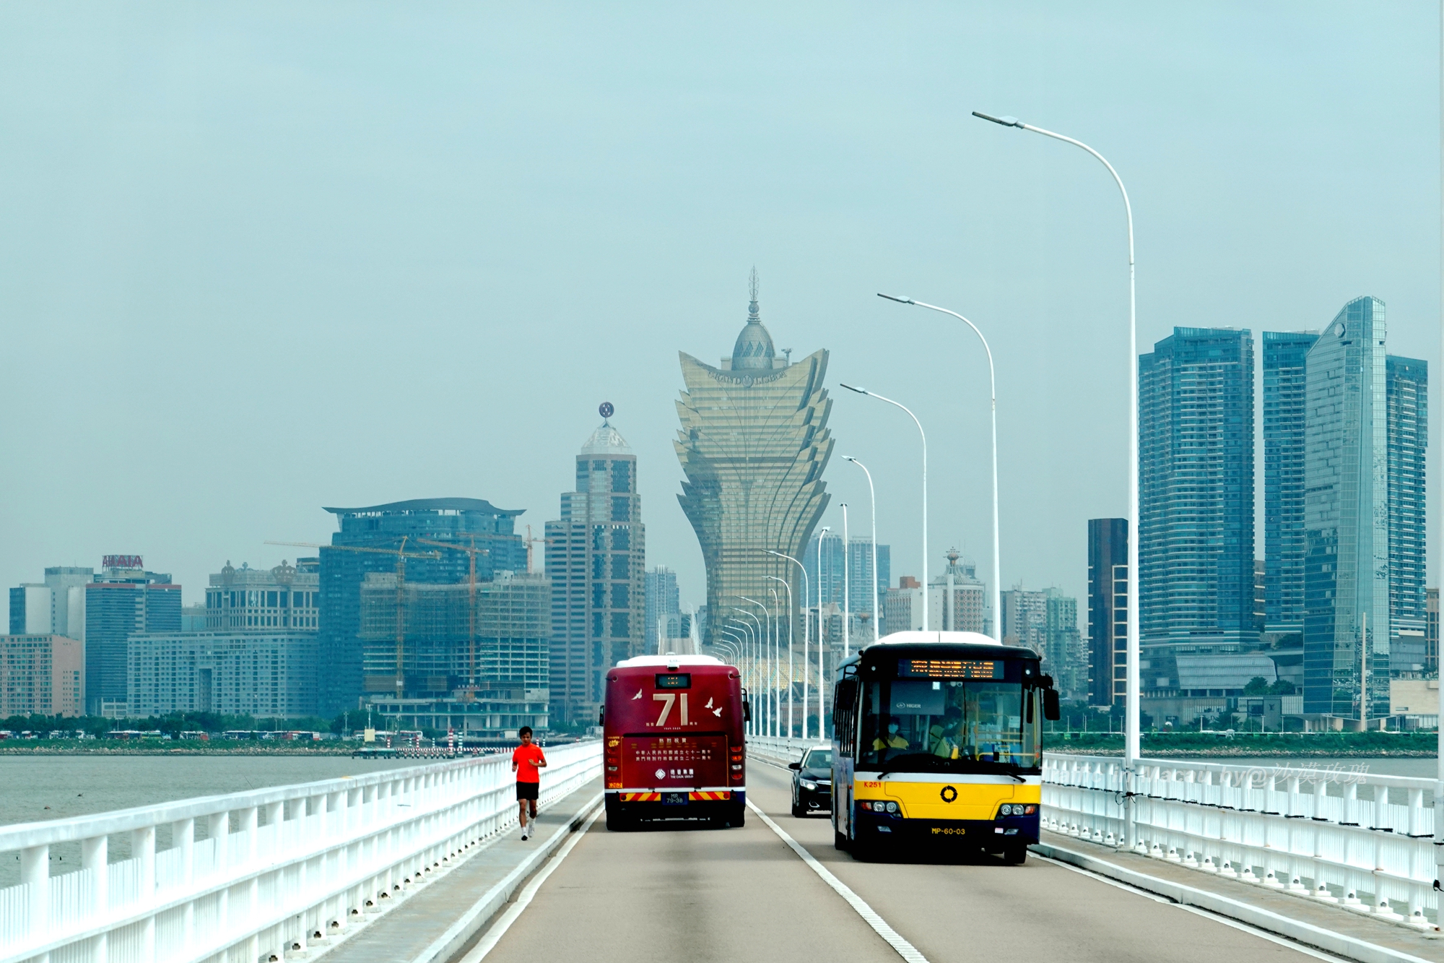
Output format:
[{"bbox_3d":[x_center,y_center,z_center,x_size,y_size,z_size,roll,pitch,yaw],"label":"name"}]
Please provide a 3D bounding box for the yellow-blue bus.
[{"bbox_3d":[2.980,3.830,67.800,2.500,3.250,10.500,0,-3,-1],"label":"yellow-blue bus"}]

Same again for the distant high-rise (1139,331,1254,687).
[{"bbox_3d":[207.479,19.475,2050.000,44.000,173.000,27.000,-2,-4,34],"label":"distant high-rise"}]

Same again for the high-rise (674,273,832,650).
[{"bbox_3d":[17.569,9.102,2610.000,84.000,250.450,66.000,0,-3,8],"label":"high-rise"}]

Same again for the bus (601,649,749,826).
[{"bbox_3d":[-0.885,4.930,88.400,2.500,3.200,10.500,0,-3,-1],"label":"bus"}]

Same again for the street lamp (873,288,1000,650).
[{"bbox_3d":[4.170,1.468,90.100,2.400,10.100,0.350,0,-3,1],"label":"street lamp"}]

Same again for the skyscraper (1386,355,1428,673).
[{"bbox_3d":[291.221,21.179,2048.000,24.000,150.720,32.000,-2,-4,37],"label":"skyscraper"}]

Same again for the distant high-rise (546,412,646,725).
[{"bbox_3d":[-63.408,45.310,2355.000,44.000,165.000,41.000,1,-3,-10],"label":"distant high-rise"}]

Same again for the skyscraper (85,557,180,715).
[{"bbox_3d":[-311.215,86.186,2480.000,45.000,93.000,24.000,1,-3,-22],"label":"skyscraper"}]

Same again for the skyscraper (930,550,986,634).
[{"bbox_3d":[124.605,82.905,2480.000,30.000,95.430,30.000,0,-3,0],"label":"skyscraper"}]

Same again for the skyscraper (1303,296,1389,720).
[{"bbox_3d":[264.368,15.038,1985.000,25.000,182.840,48.000,1,-3,-10],"label":"skyscraper"}]

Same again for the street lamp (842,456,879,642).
[{"bbox_3d":[4.205,4.301,142.200,0.350,10.100,2.200,1,-3,-26],"label":"street lamp"}]

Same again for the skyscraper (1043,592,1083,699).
[{"bbox_3d":[214.529,109.969,2950.000,24.000,83.720,22.000,-1,-3,12],"label":"skyscraper"}]

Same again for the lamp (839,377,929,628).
[{"bbox_3d":[3.947,2.664,114.800,2.150,10.100,0.350,0,-3,6],"label":"lamp"}]

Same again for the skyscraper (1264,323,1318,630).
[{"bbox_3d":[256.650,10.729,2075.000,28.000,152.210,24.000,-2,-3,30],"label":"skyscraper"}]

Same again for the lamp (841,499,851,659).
[{"bbox_3d":[4.400,5.630,167.100,0.400,9.800,2.100,0,-3,-3],"label":"lamp"}]

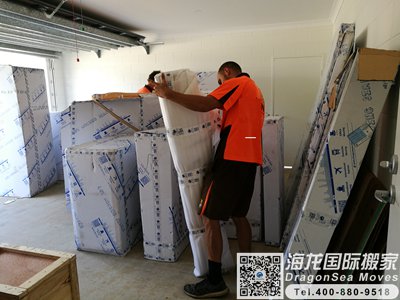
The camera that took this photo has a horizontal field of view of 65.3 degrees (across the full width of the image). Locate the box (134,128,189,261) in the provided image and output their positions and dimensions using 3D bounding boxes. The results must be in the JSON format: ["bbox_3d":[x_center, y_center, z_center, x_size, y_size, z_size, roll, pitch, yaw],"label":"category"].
[{"bbox_3d":[-0.300,0.384,3.009,0.311,1.133,0.647,1,9,17],"label":"box"}]

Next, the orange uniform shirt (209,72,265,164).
[{"bbox_3d":[0.280,-0.229,2.266,0.370,0.660,0.450,3,11,33],"label":"orange uniform shirt"}]

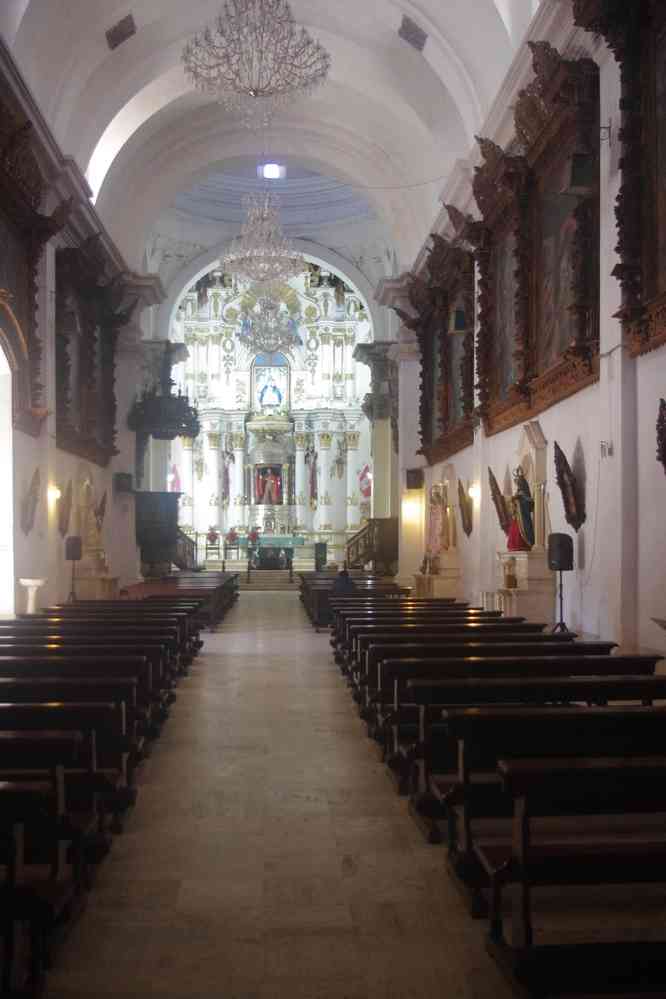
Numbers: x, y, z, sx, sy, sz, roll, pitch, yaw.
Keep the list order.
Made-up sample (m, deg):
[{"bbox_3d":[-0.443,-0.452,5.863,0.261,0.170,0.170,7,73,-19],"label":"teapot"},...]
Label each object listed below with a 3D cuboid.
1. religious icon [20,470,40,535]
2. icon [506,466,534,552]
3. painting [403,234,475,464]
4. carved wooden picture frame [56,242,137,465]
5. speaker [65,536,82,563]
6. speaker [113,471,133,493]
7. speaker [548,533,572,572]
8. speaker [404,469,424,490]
[{"bbox_3d":[-7.563,0.074,25.020,0.212,1.712,0.815,9,-3,-3],"label":"religious icon"},{"bbox_3d":[3.981,0.190,21.190,0.473,1.760,0.619,0,-2,-3],"label":"icon"},{"bbox_3d":[3.099,-4.187,31.459,1.174,5.738,8.476,0,-2,-3],"label":"painting"},{"bbox_3d":[-7.397,-4.176,31.703,1.174,5.738,8.476,0,-2,-3],"label":"carved wooden picture frame"},{"bbox_3d":[-6.860,1.303,26.406,0.367,0.628,0.334,1,-2,-22],"label":"speaker"},{"bbox_3d":[-7.626,-0.598,36.186,0.587,0.685,0.489,0,-2,-11],"label":"speaker"},{"bbox_3d":[3.842,0.890,16.870,0.367,0.628,0.334,-1,-3,27],"label":"speaker"},{"bbox_3d":[2.989,-0.725,36.186,0.587,0.685,0.489,0,-2,7],"label":"speaker"}]

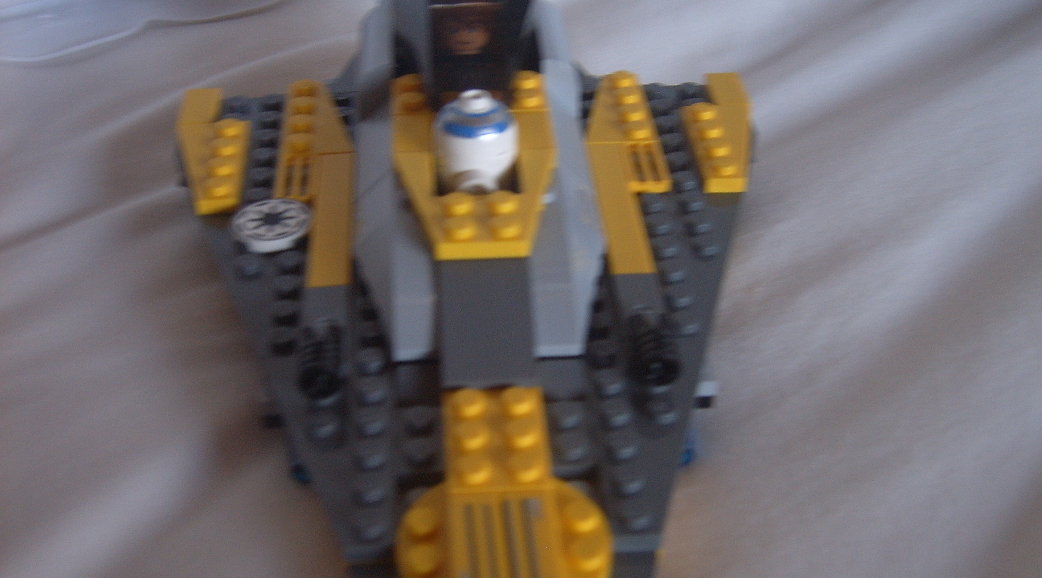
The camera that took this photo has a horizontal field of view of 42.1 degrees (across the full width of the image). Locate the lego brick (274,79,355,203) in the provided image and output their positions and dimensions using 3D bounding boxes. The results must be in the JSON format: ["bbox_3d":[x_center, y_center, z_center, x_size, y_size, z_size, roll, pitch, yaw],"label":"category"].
[{"bbox_3d":[-0.043,-0.033,0.294,0.016,0.005,0.048,-2,36,-3],"label":"lego brick"}]

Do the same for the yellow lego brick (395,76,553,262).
[{"bbox_3d":[-0.009,-0.026,0.263,0.032,0.005,0.064,-2,36,-3],"label":"yellow lego brick"}]

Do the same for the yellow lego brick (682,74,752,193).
[{"bbox_3d":[0.045,-0.036,0.299,0.016,0.005,0.048,-2,36,-3],"label":"yellow lego brick"}]

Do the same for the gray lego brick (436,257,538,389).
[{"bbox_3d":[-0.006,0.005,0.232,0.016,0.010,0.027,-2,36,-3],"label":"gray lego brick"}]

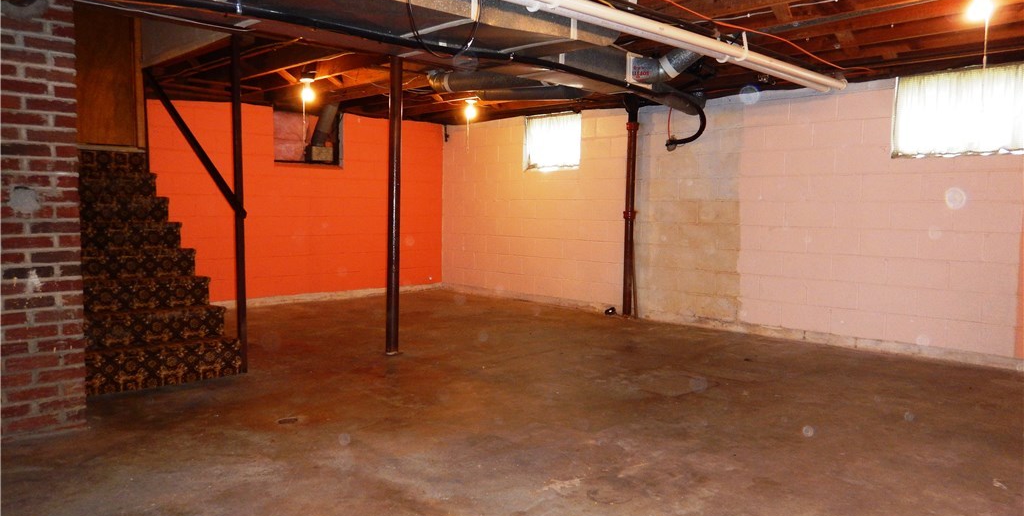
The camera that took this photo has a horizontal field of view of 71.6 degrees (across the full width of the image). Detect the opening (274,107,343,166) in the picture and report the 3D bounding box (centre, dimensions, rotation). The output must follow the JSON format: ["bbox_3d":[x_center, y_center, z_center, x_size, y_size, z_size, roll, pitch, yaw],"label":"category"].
[{"bbox_3d":[-2.228,-1.282,7.676,0.810,0.610,0.200,-4,6,-45],"label":"opening"}]

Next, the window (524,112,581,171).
[{"bbox_3d":[0.458,-1.222,7.624,0.110,0.570,0.790,-4,6,-45],"label":"window"}]

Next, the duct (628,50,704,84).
[{"bbox_3d":[1.004,-1.232,4.579,0.210,0.210,0.450,-4,6,-45],"label":"duct"}]

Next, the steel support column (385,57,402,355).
[{"bbox_3d":[-0.825,-0.360,4.986,0.092,2.090,0.092,-4,6,-45],"label":"steel support column"}]

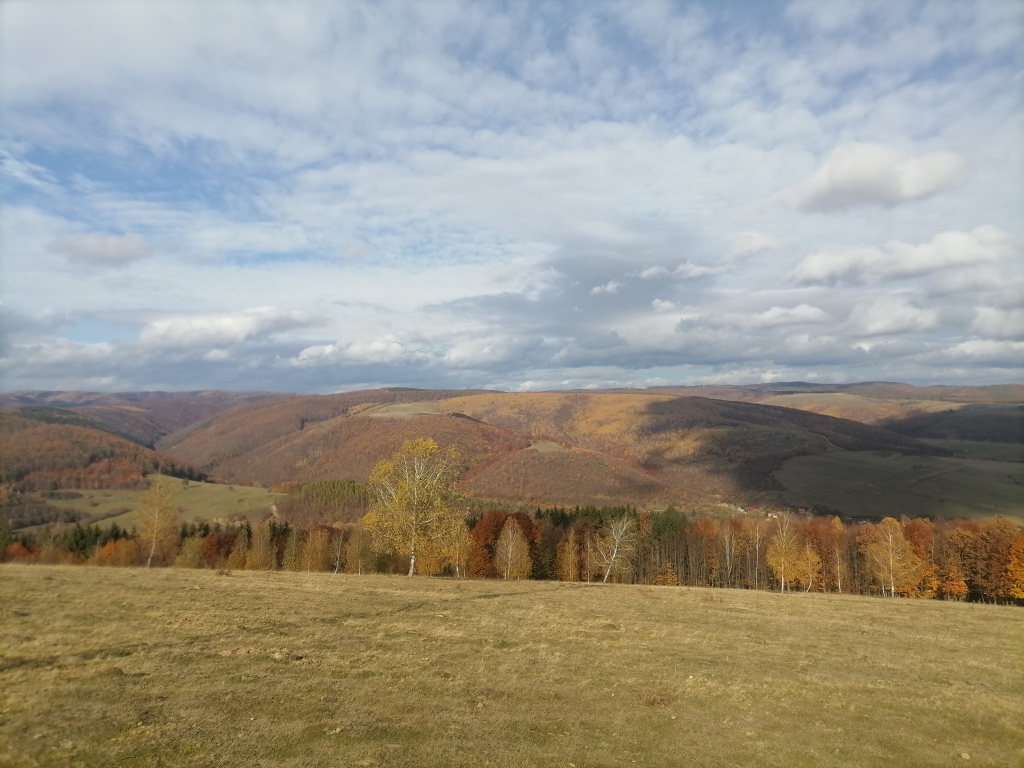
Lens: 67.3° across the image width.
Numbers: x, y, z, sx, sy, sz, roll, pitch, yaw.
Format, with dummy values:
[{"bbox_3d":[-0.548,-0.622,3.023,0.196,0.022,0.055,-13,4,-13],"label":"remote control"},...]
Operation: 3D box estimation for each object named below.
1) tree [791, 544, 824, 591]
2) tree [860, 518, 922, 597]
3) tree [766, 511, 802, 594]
[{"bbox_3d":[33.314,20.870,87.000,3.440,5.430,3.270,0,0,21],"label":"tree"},{"bbox_3d":[42.435,19.429,86.000,6.590,8.780,6.260,0,-1,26],"label":"tree"},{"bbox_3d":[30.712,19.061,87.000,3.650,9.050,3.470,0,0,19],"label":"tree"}]

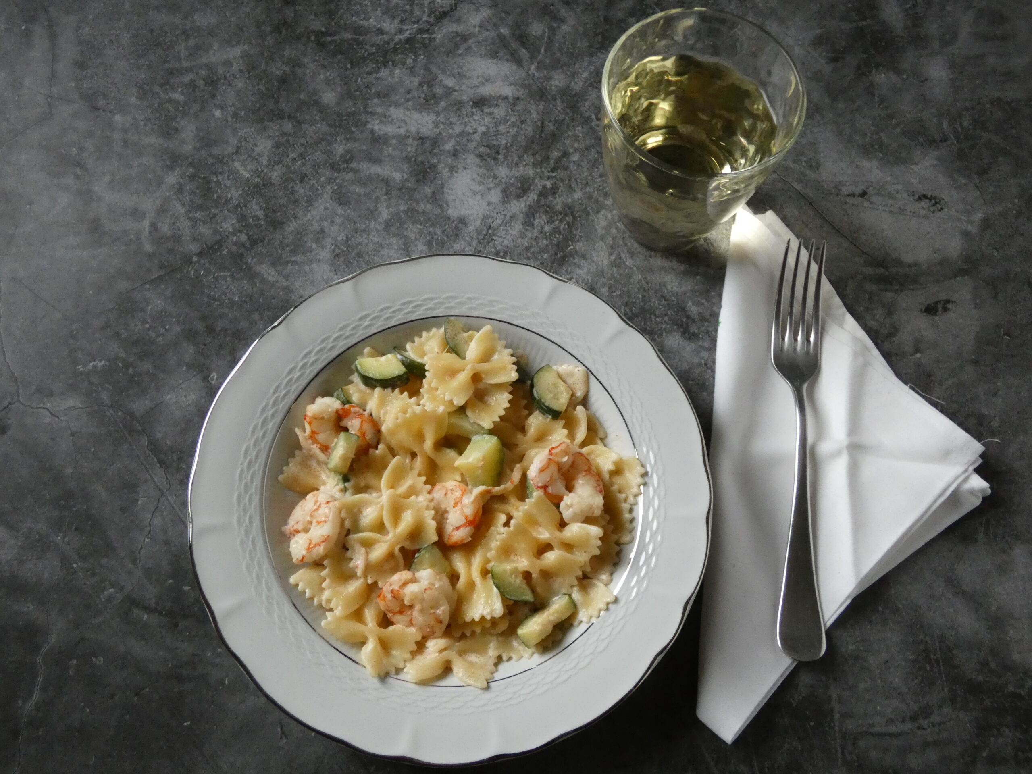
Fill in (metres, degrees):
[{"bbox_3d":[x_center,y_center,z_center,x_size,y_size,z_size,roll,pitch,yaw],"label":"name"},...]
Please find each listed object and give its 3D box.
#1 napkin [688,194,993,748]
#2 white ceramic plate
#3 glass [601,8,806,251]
[{"bbox_3d":[0.161,0.035,0.459,0.133,0.012,0.272,8,70,2],"label":"napkin"},{"bbox_3d":[-0.028,0.051,0.436,0.230,0.038,0.230,0,70,-1],"label":"white ceramic plate"},{"bbox_3d":[0.082,-0.113,0.464,0.090,0.099,0.090,0,70,-1],"label":"glass"}]

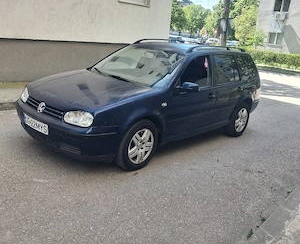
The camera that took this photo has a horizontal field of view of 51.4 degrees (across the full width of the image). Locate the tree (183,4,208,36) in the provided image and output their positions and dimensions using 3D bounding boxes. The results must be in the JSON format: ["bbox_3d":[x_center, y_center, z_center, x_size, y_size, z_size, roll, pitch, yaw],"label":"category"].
[{"bbox_3d":[7.583,-16.283,52.000,4.200,6.200,4.200,6,16,0],"label":"tree"}]

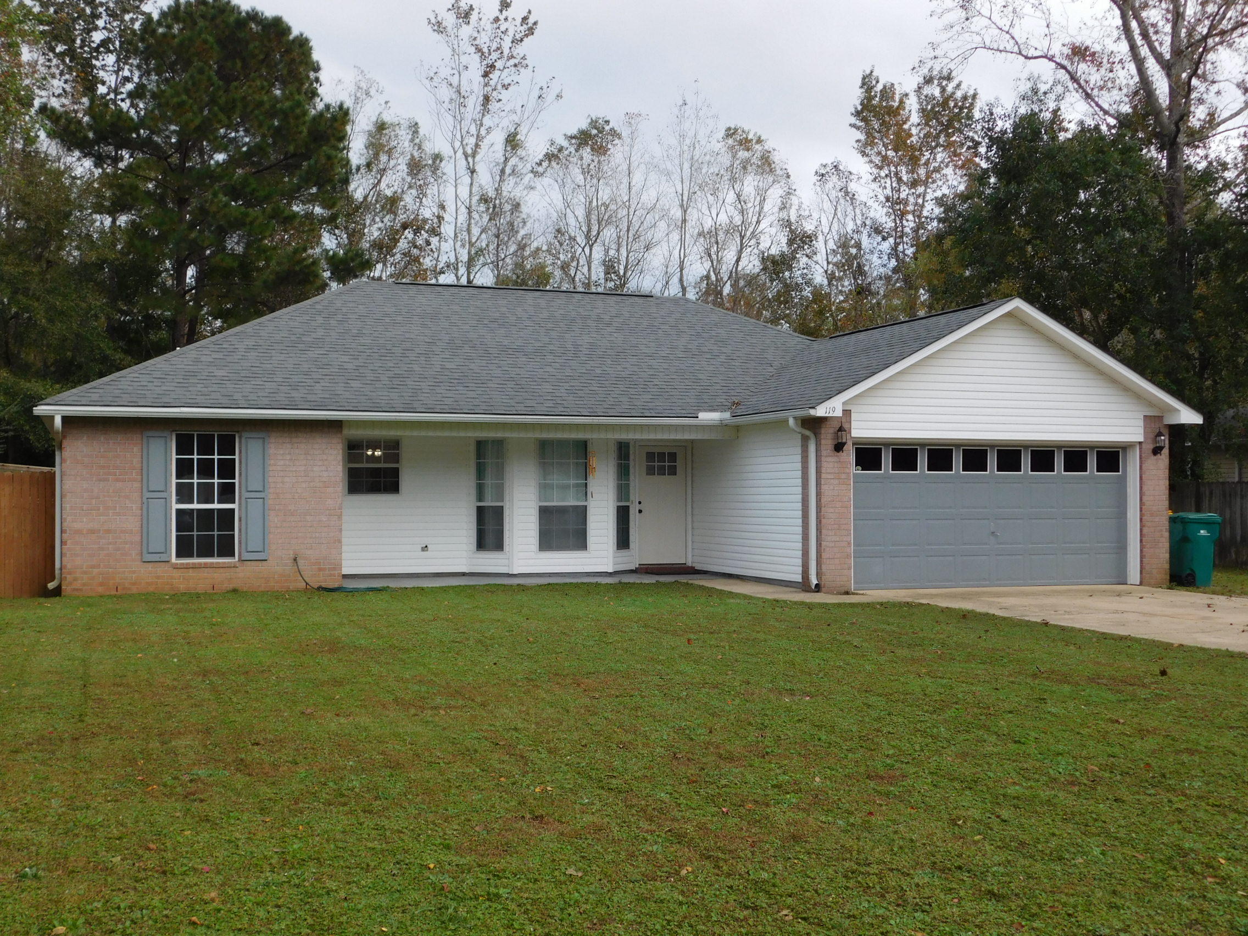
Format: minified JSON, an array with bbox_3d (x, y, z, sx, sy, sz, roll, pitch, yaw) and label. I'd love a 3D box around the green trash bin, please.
[{"bbox_3d":[9.100,1.320,23.294,0.780,1.170,0.700,0,-1,-8],"label":"green trash bin"}]

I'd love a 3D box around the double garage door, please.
[{"bbox_3d":[5.514,0.734,21.609,4.840,2.140,0.070,0,-1,-19],"label":"double garage door"}]

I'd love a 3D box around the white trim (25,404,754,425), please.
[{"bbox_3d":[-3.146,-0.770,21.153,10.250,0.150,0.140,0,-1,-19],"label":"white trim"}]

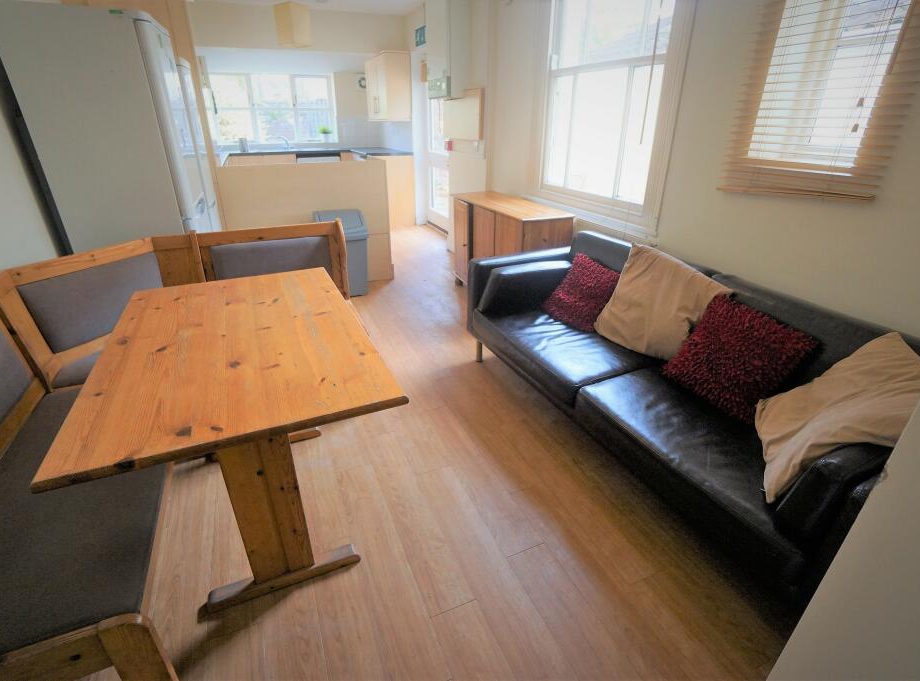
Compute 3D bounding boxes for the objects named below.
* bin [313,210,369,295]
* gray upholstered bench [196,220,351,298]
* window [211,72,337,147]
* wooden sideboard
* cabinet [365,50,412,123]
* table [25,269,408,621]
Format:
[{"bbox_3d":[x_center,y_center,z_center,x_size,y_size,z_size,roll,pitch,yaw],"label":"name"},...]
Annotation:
[{"bbox_3d":[-0.999,-0.726,3.592,0.375,0.680,0.290,-12,29,-23],"label":"bin"},{"bbox_3d":[-0.869,-0.124,2.231,0.730,0.840,0.540,-12,29,-23],"label":"gray upholstered bench"},{"bbox_3d":[-2.562,-3.280,6.061,1.620,0.920,0.120,-12,29,-23],"label":"window"},{"bbox_3d":[0.350,-0.730,3.557,0.430,0.760,1.130,-12,29,-23],"label":"wooden sideboard"},{"bbox_3d":[-0.948,-3.350,5.698,0.360,0.760,0.720,-12,29,-23],"label":"cabinet"},{"bbox_3d":[-0.704,0.297,1.526,0.720,0.730,1.140,-12,29,-23],"label":"table"}]

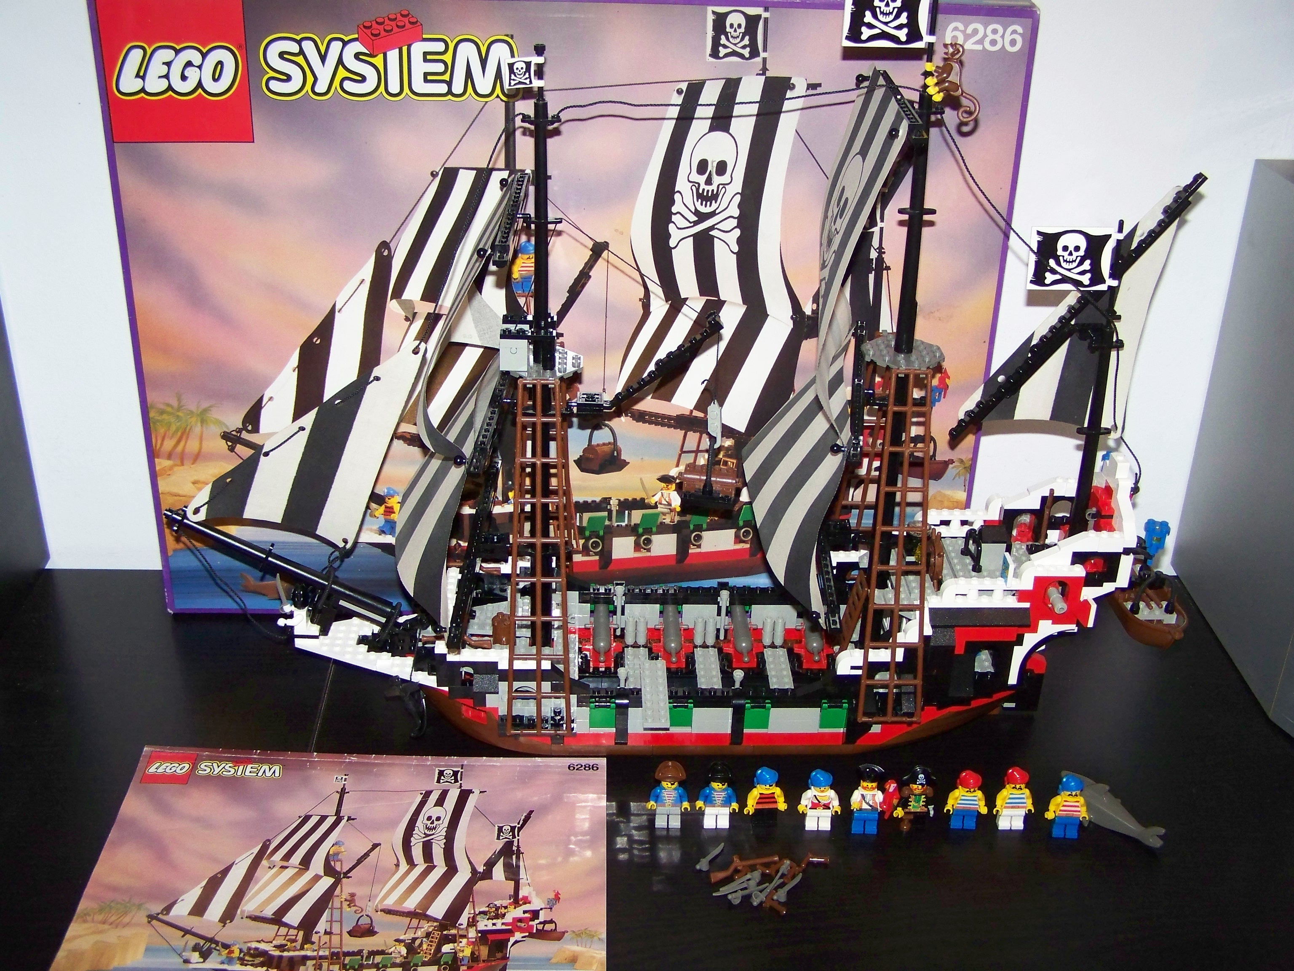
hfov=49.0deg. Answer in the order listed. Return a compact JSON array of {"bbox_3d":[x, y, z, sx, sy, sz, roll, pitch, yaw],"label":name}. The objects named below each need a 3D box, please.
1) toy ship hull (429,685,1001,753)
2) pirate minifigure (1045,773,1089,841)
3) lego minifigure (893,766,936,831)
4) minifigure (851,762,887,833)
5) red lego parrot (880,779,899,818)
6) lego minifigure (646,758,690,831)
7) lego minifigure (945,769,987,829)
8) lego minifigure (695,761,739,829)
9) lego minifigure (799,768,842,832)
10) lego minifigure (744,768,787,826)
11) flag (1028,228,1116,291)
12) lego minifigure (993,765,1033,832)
[{"bbox_3d":[0.042,0.129,0.954,0.400,0.055,0.130,0,29,0],"label":"toy ship hull"},{"bbox_3d":[0.253,0.193,0.855,0.026,0.042,0.015,2,30,3],"label":"pirate minifigure"},{"bbox_3d":[0.162,0.189,0.859,0.026,0.045,0.015,0,29,0],"label":"lego minifigure"},{"bbox_3d":[0.133,0.190,0.857,0.025,0.045,0.015,0,30,1],"label":"minifigure"},{"bbox_3d":[0.146,0.188,0.852,0.014,0.027,0.010,-16,33,-26],"label":"red lego parrot"},{"bbox_3d":[0.013,0.188,0.862,0.026,0.044,0.015,0,29,0],"label":"lego minifigure"},{"bbox_3d":[0.193,0.190,0.862,0.026,0.040,0.015,1,30,2],"label":"lego minifigure"},{"bbox_3d":[0.042,0.188,0.862,0.026,0.044,0.015,0,29,0],"label":"lego minifigure"},{"bbox_3d":[0.104,0.190,0.861,0.026,0.041,0.015,0,29,0],"label":"lego minifigure"},{"bbox_3d":[0.072,0.189,0.862,0.026,0.041,0.015,0,29,0],"label":"lego minifigure"},{"bbox_3d":[0.242,-0.129,0.806,0.050,0.037,0.004,-2,29,1],"label":"flag"},{"bbox_3d":[0.222,0.190,0.862,0.025,0.042,0.015,0,29,0],"label":"lego minifigure"}]

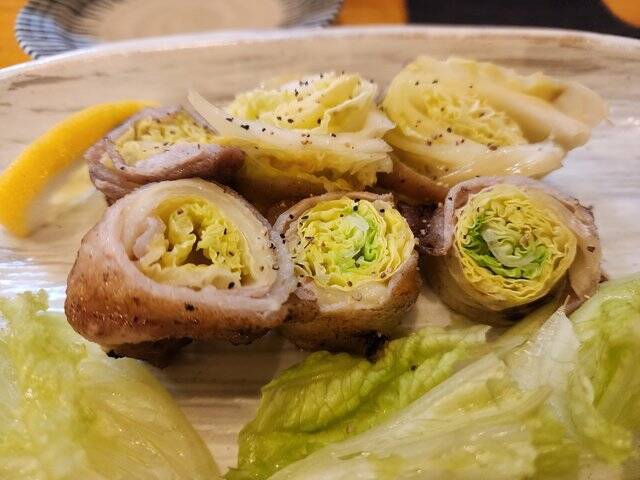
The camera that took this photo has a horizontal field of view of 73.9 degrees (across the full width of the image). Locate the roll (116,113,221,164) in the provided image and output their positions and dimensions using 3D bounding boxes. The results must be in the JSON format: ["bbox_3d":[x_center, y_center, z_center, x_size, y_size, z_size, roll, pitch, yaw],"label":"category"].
[{"bbox_3d":[-0.065,-0.043,0.182,0.043,0.018,0.029,-9,51,-6],"label":"roll"}]

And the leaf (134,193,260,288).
[{"bbox_3d":[-0.044,0.001,0.150,0.041,0.025,0.032,-1,51,0],"label":"leaf"}]

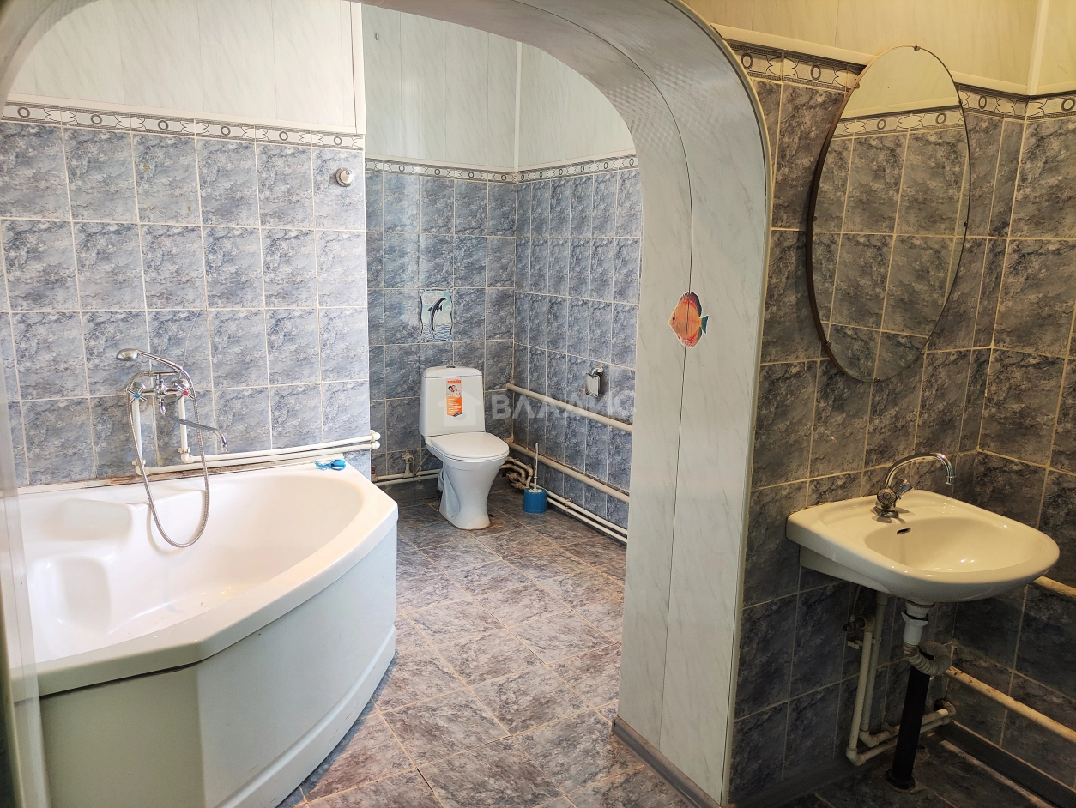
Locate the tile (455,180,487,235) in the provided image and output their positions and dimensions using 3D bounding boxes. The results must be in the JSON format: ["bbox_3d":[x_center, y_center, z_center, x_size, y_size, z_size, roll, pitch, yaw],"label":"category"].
[{"bbox_3d":[-0.382,-1.109,4.391,0.200,0.300,0.010,-5,13,-30],"label":"tile"}]

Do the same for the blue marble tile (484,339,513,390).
[{"bbox_3d":[-0.233,-0.230,4.650,0.183,0.300,0.010,-5,13,-30],"label":"blue marble tile"}]

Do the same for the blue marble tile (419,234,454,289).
[{"bbox_3d":[-0.566,-0.794,4.347,0.200,0.300,0.010,-5,13,-28],"label":"blue marble tile"}]

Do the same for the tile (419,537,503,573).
[{"bbox_3d":[-0.366,0.720,3.698,0.300,0.010,0.300,-5,13,-30],"label":"tile"}]

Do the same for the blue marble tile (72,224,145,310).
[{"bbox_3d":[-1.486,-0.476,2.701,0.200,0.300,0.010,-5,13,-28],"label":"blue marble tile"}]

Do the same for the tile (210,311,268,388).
[{"bbox_3d":[-1.139,-0.209,2.956,0.200,0.300,0.010,-5,13,-27],"label":"tile"}]

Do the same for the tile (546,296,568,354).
[{"bbox_3d":[0.108,-0.431,4.205,0.010,0.300,0.200,-5,13,-30],"label":"tile"}]

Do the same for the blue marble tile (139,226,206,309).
[{"bbox_3d":[-1.312,-0.492,2.804,0.200,0.300,0.010,-5,13,-27],"label":"blue marble tile"}]

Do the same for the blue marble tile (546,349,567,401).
[{"bbox_3d":[0.103,-0.136,4.266,0.010,0.300,0.200,-5,13,-30],"label":"blue marble tile"}]

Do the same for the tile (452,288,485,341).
[{"bbox_3d":[-0.396,-0.513,4.518,0.200,0.300,0.010,-5,13,-28],"label":"tile"}]

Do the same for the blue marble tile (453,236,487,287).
[{"bbox_3d":[-0.388,-0.812,4.451,0.200,0.300,0.010,-5,13,-30],"label":"blue marble tile"}]

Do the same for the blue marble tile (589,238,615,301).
[{"bbox_3d":[0.322,-0.660,3.834,0.010,0.300,0.200,-5,13,-30],"label":"blue marble tile"}]

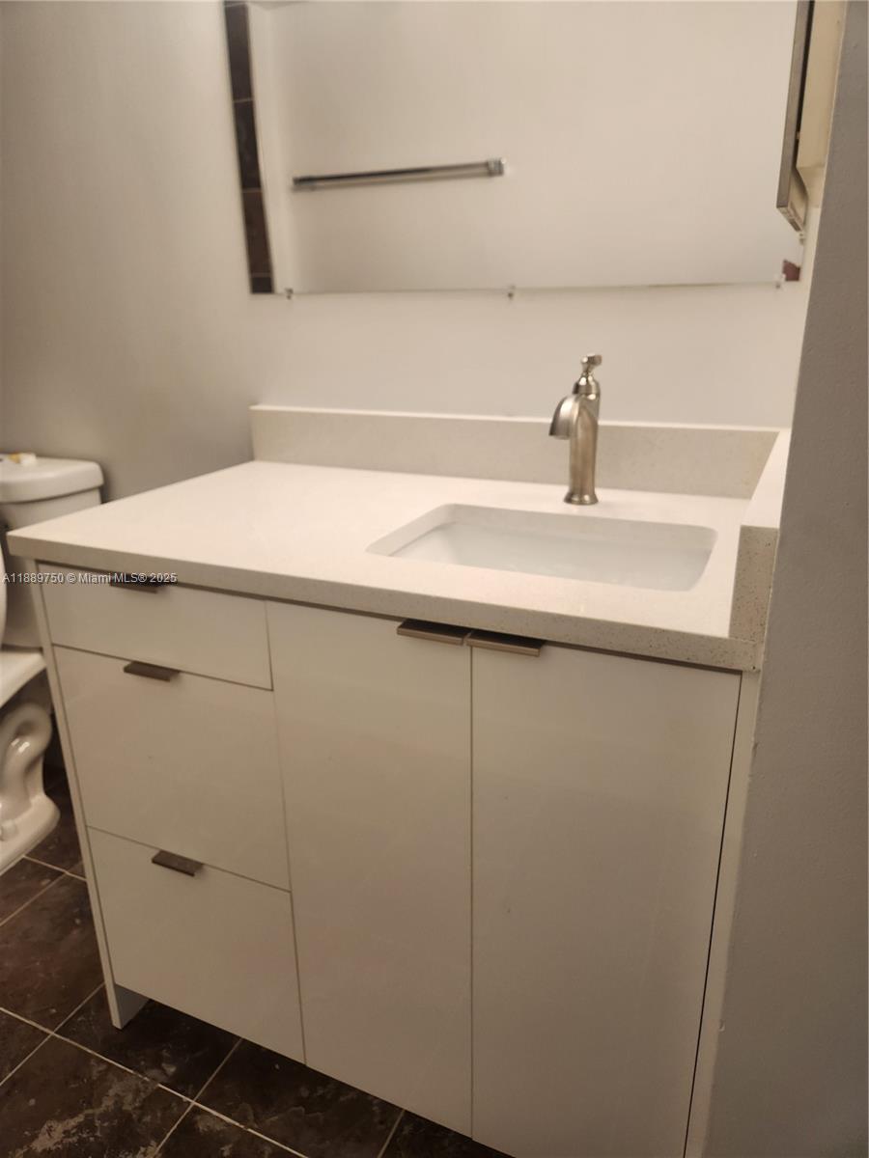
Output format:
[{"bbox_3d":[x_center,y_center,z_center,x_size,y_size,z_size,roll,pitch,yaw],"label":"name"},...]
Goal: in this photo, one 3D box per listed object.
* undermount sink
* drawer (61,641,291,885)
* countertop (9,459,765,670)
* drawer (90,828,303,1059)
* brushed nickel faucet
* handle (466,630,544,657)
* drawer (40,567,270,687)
[{"bbox_3d":[0.147,0.033,1.035,0.428,0.153,0.315,7,20,23],"label":"undermount sink"},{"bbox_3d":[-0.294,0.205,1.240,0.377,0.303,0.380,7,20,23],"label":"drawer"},{"bbox_3d":[-0.028,-0.076,1.137,0.970,0.031,0.592,7,20,23],"label":"countertop"},{"bbox_3d":[-0.290,0.500,1.340,0.377,0.312,0.380,7,20,23],"label":"drawer"},{"bbox_3d":[0.209,-0.210,1.129,0.053,0.224,0.174,7,20,23],"label":"brushed nickel faucet"},{"bbox_3d":[0.074,0.064,0.784,0.077,0.009,0.030,7,20,23],"label":"handle"},{"bbox_3d":[-0.296,0.003,1.172,0.377,0.117,0.380,7,20,23],"label":"drawer"}]

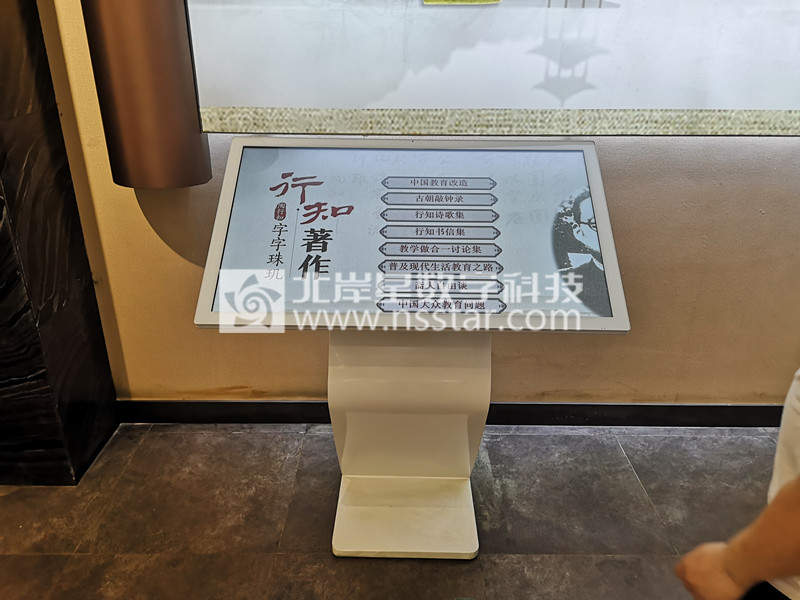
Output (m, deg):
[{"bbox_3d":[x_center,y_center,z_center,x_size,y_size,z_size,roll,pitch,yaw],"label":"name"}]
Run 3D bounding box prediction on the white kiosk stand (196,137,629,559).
[{"bbox_3d":[0.027,0.168,1.774,1.015,1.150,0.530,1,23,0],"label":"white kiosk stand"}]

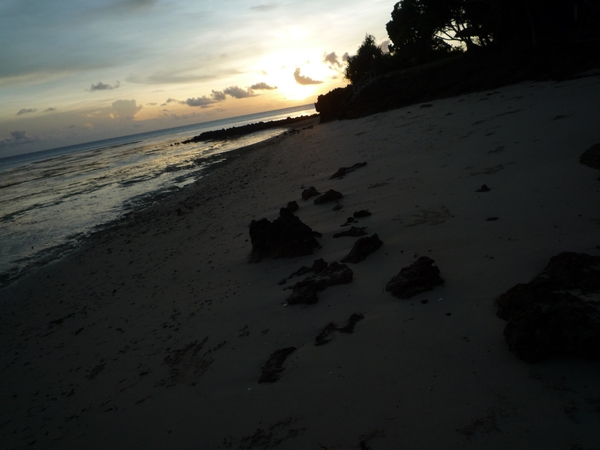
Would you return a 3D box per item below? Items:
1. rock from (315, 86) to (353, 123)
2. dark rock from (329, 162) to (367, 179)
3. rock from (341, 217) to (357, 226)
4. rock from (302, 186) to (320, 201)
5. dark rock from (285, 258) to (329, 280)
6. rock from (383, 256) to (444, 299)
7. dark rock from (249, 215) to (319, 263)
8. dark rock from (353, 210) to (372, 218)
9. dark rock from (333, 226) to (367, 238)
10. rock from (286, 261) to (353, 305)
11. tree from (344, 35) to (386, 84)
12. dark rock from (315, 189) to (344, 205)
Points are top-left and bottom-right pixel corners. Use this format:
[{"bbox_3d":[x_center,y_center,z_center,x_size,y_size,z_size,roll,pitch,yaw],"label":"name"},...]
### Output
[{"bbox_3d":[2.629,-9.416,34.000,2.500,2.400,2.500,-10,15,0],"label":"rock"},{"bbox_3d":[0.981,-1.123,8.853,0.860,0.160,0.270,-19,18,-32],"label":"dark rock"},{"bbox_3d":[0.614,-0.051,5.474,0.190,0.075,0.130,-11,15,-5],"label":"rock"},{"bbox_3d":[0.185,-0.549,7.317,0.310,0.167,0.260,-10,15,0],"label":"rock"},{"bbox_3d":[0.068,0.399,4.125,0.430,0.113,0.190,-10,15,-3],"label":"dark rock"},{"bbox_3d":[0.839,0.369,3.230,0.390,0.219,0.290,-12,15,-10],"label":"rock"},{"bbox_3d":[-0.165,0.106,4.823,0.750,0.446,0.460,-7,15,10],"label":"dark rock"},{"bbox_3d":[0.791,-0.152,5.451,0.210,0.060,0.170,-10,15,0],"label":"dark rock"},{"bbox_3d":[0.587,0.076,5.030,0.370,0.080,0.170,-10,15,0],"label":"dark rock"},{"bbox_3d":[0.185,0.482,3.794,0.570,0.170,0.300,-19,18,-32],"label":"rock"},{"bbox_3d":[5.657,-14.470,38.000,2.800,3.700,2.700,-10,15,0],"label":"tree"},{"bbox_3d":[0.439,-0.459,6.752,0.450,0.163,0.320,-10,15,0],"label":"dark rock"}]

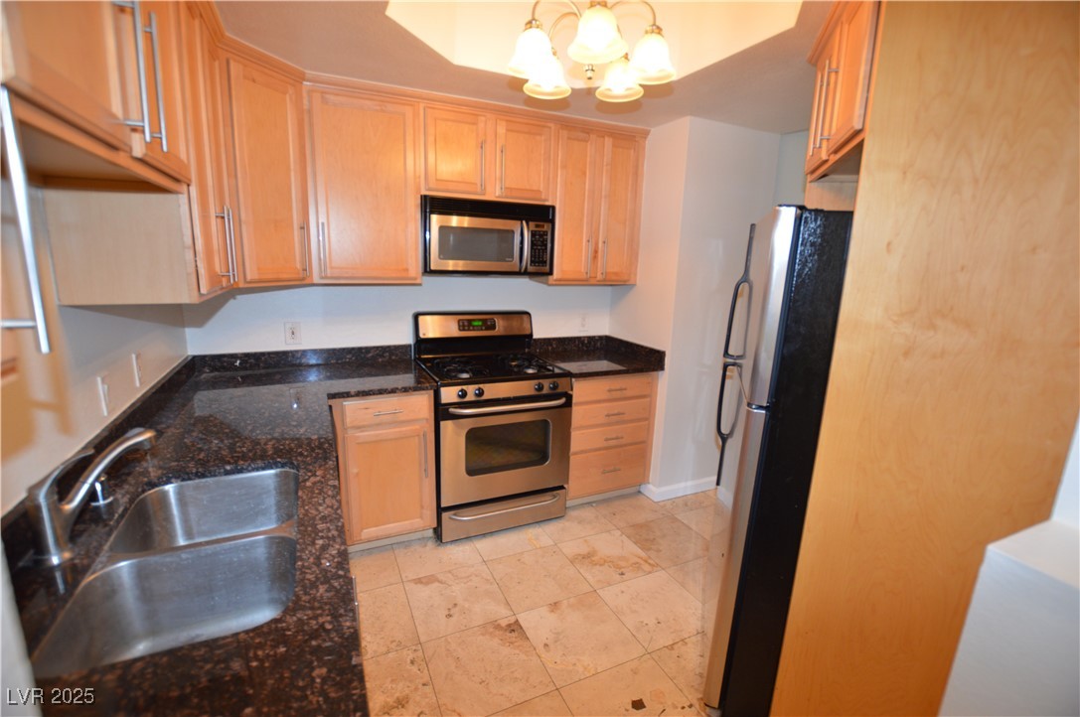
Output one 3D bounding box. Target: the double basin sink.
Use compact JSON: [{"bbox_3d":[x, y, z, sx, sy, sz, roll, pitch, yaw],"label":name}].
[{"bbox_3d":[-0.760,0.512,1.037,0.408,0.200,0.720,-4,14,-25],"label":"double basin sink"}]

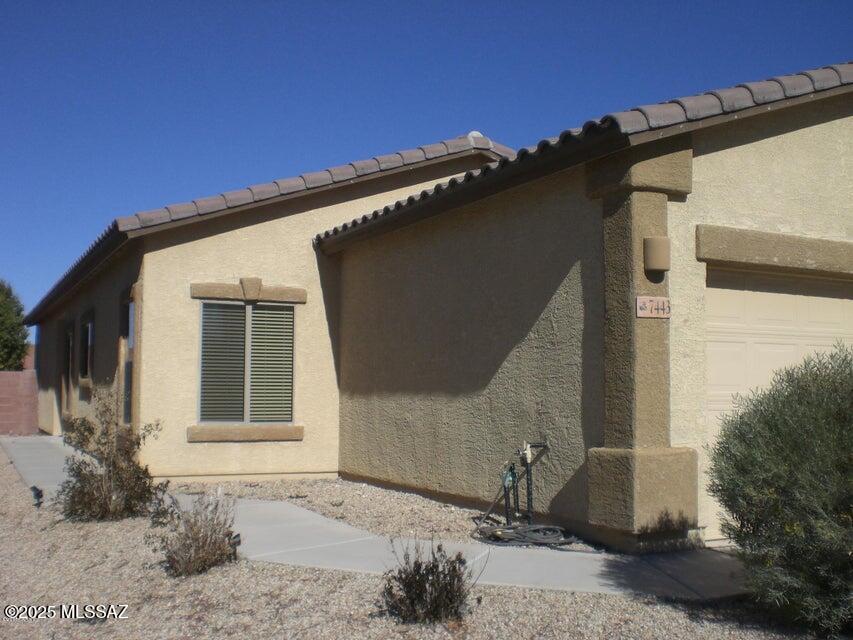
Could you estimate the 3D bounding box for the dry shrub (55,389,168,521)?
[{"bbox_3d":[-3.034,1.255,9.076,1.066,1.186,0.981,2,-5,-18],"label":"dry shrub"}]

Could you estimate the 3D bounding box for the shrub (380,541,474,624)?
[{"bbox_3d":[0.006,1.368,4.999,0.485,0.388,0.437,0,-5,0],"label":"shrub"}]

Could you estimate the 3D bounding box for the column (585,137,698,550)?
[{"bbox_3d":[1.673,0.156,7.336,0.611,3.179,0.555,3,-5,-27],"label":"column"}]

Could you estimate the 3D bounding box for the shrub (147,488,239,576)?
[{"bbox_3d":[-1.562,1.393,6.302,0.586,0.496,0.527,1,-5,-14],"label":"shrub"}]

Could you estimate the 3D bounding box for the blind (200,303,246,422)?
[{"bbox_3d":[-2.523,0.535,11.606,0.567,1.458,0.060,3,-5,-27],"label":"blind"}]

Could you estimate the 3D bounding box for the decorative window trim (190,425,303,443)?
[{"bbox_3d":[-2.230,1.401,11.591,1.461,0.194,0.088,3,-5,-27],"label":"decorative window trim"}]

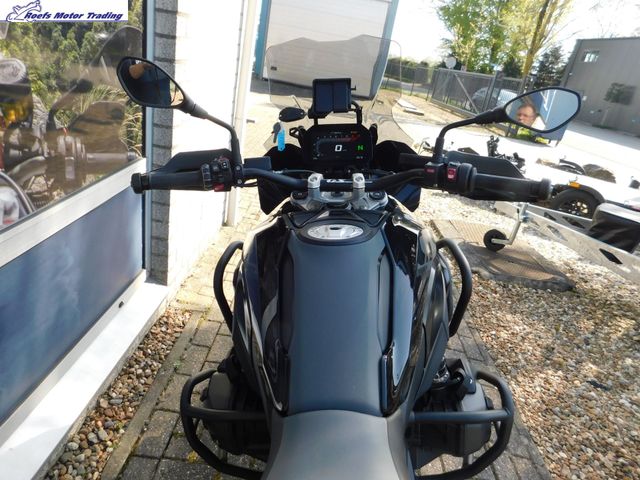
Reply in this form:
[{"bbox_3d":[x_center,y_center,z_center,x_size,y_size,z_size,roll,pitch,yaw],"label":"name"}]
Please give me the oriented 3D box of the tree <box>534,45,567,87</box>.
[{"bbox_3d":[24.990,-17.932,47.373,4.000,7.100,4.000,8,23,-6],"label":"tree"}]

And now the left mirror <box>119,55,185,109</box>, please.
[{"bbox_3d":[-0.363,-0.337,0.910,0.138,0.102,0.050,-6,23,-11],"label":"left mirror"}]

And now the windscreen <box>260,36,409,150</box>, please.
[{"bbox_3d":[0.053,-0.400,1.214,0.405,0.370,0.110,0,57,2],"label":"windscreen"}]

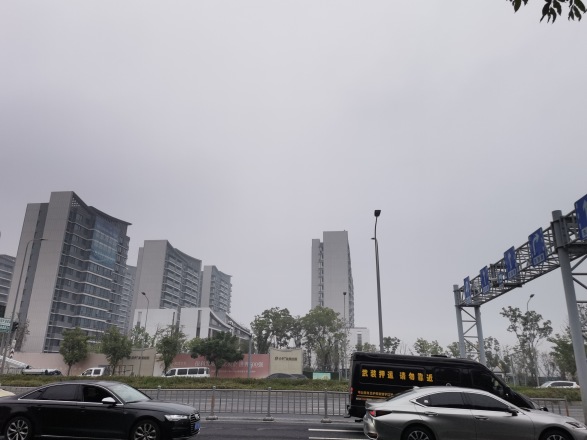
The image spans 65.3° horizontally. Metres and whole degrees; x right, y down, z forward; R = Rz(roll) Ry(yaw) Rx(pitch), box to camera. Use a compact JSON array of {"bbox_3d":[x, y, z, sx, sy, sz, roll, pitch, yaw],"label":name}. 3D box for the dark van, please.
[{"bbox_3d":[4.751,5.490,14.565,5.800,2.400,2.050,0,-18,4],"label":"dark van"}]

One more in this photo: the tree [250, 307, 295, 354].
[{"bbox_3d":[-3.209,18.604,68.611,6.650,11.180,5.990,1,-18,0],"label":"tree"}]

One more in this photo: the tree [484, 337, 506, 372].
[{"bbox_3d":[25.466,17.928,57.443,3.300,6.440,3.300,1,-18,0],"label":"tree"}]

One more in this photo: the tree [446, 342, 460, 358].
[{"bbox_3d":[22.213,19.961,63.068,3.000,5.970,3.000,1,-18,0],"label":"tree"}]

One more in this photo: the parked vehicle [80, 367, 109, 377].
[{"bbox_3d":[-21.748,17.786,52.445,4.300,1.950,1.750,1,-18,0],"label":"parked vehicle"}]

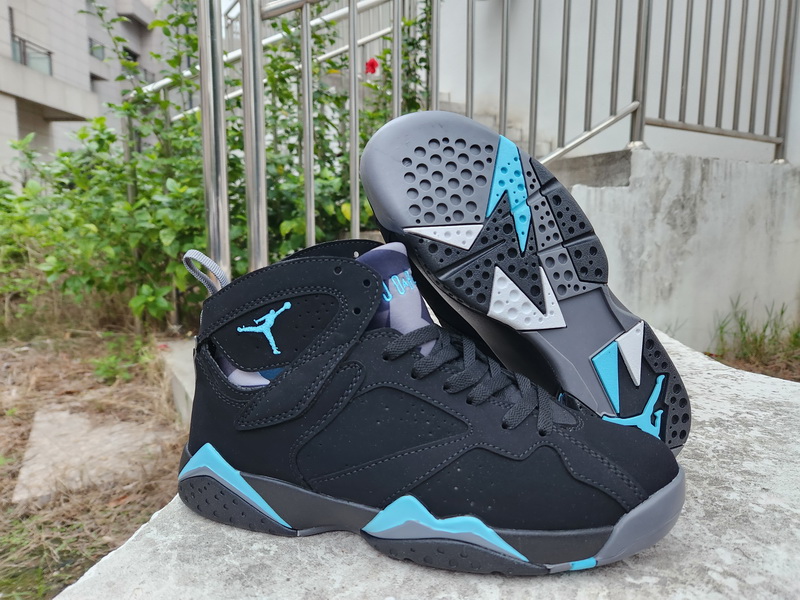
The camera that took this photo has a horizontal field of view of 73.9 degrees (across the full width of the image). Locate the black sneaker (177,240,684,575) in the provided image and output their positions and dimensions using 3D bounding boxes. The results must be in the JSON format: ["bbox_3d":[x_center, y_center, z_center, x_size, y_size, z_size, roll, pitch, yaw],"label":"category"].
[{"bbox_3d":[0.009,0.045,0.307,0.297,0.163,0.108,1,6,11],"label":"black sneaker"}]

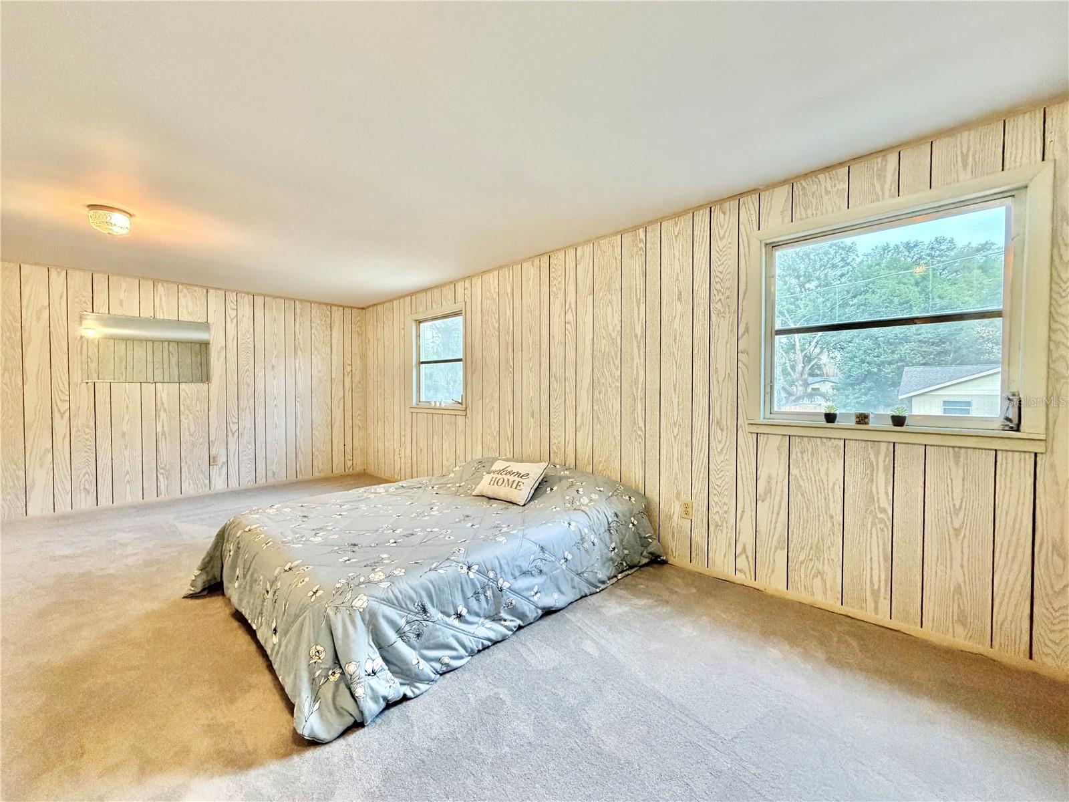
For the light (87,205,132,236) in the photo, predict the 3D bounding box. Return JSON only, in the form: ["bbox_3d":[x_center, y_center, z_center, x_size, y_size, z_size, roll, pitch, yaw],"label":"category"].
[{"bbox_3d":[-2.500,-1.063,2.549,0.195,0.122,0.195,1,2,45],"label":"light"}]

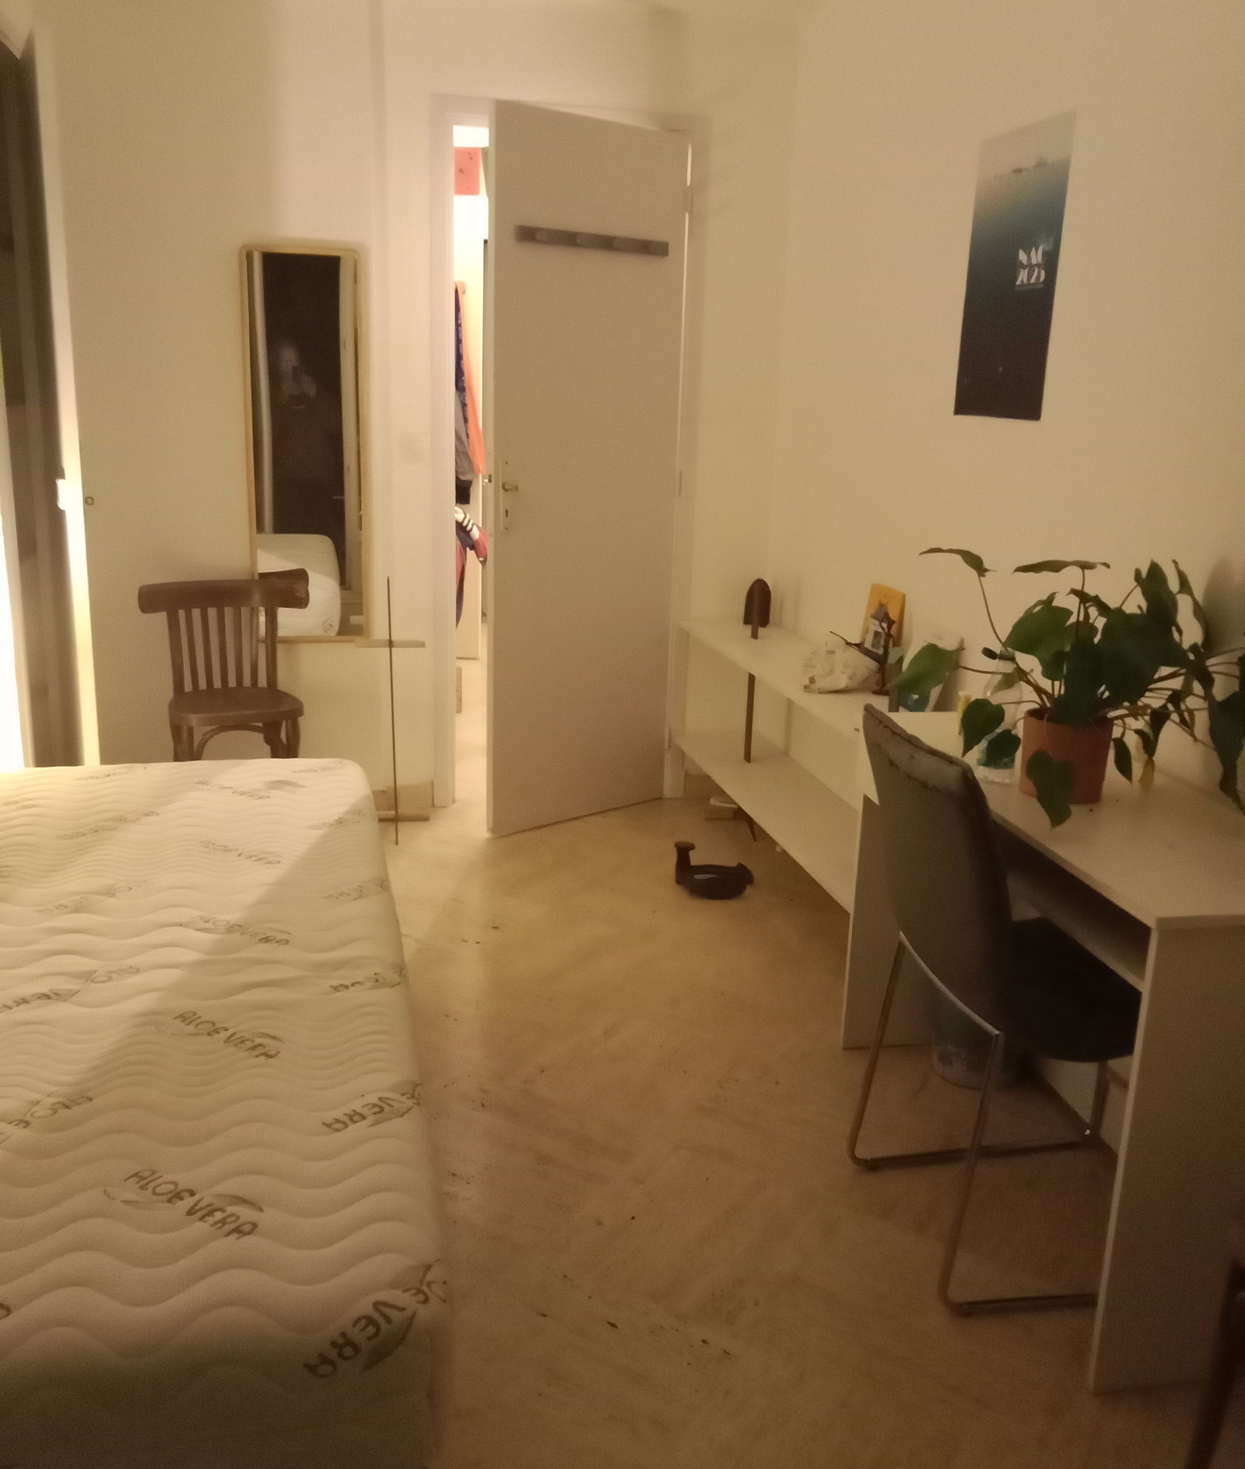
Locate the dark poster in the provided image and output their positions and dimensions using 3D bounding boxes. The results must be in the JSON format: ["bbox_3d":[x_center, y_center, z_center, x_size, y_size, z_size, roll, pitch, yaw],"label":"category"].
[{"bbox_3d":[0.836,-0.999,2.822,0.015,0.599,0.383,-2,16,-14],"label":"dark poster"}]

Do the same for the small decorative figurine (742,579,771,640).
[{"bbox_3d":[0.386,-0.359,3.642,0.075,0.170,0.060,8,16,22],"label":"small decorative figurine"}]

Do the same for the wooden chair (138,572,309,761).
[{"bbox_3d":[-1.160,-0.043,3.825,0.480,0.790,0.440,-5,17,-24],"label":"wooden chair"}]

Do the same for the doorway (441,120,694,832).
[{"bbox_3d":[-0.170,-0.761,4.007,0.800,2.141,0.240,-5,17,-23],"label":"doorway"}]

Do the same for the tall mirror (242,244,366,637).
[{"bbox_3d":[-0.947,-0.860,3.912,0.335,1.175,0.030,-2,16,-14],"label":"tall mirror"}]

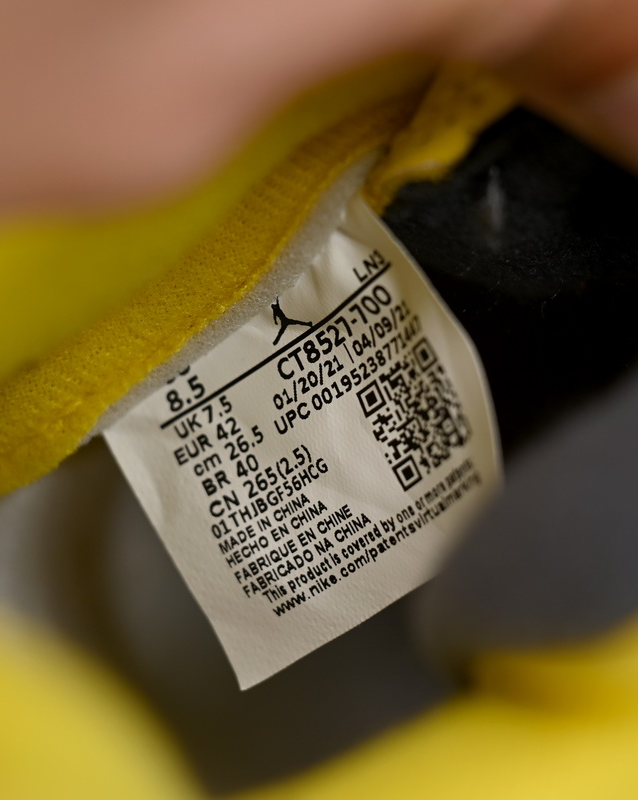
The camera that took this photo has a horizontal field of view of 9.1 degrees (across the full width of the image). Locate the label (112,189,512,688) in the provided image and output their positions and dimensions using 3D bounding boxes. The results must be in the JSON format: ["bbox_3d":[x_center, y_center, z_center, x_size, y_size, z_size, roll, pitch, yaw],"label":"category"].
[{"bbox_3d":[-0.001,0.004,0.385,0.032,0.037,0.006,62,24,13],"label":"label"}]

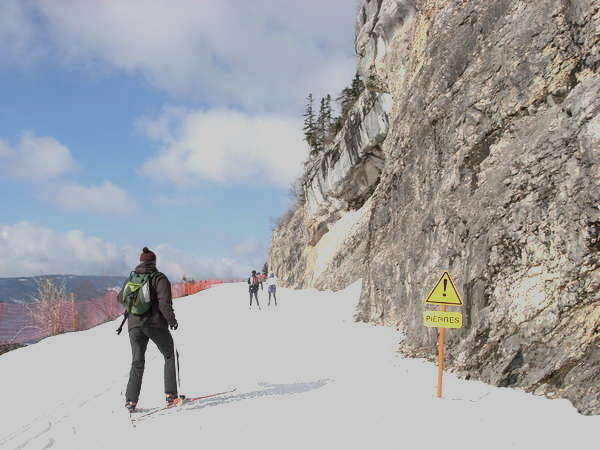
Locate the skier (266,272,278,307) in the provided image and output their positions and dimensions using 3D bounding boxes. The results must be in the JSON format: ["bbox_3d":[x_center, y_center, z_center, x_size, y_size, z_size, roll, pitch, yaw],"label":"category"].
[{"bbox_3d":[-1.336,3.119,32.000,0.560,1.660,0.550,0,-5,-2],"label":"skier"}]

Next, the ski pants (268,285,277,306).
[{"bbox_3d":[-1.336,3.425,32.000,0.420,1.030,0.380,0,-5,-2],"label":"ski pants"}]

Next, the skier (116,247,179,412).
[{"bbox_3d":[-1.652,1.132,7.150,0.640,1.790,0.620,-1,-5,8],"label":"skier"}]

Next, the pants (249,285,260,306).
[{"bbox_3d":[-2.210,3.425,32.000,0.520,1.050,0.450,0,-5,-2],"label":"pants"}]

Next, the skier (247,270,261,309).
[{"bbox_3d":[-2.244,3.099,32.000,0.600,1.740,0.580,0,-5,-2],"label":"skier"}]

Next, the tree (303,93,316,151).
[{"bbox_3d":[0.865,-9.428,60.000,1.400,5.300,1.400,0,-5,0],"label":"tree"}]

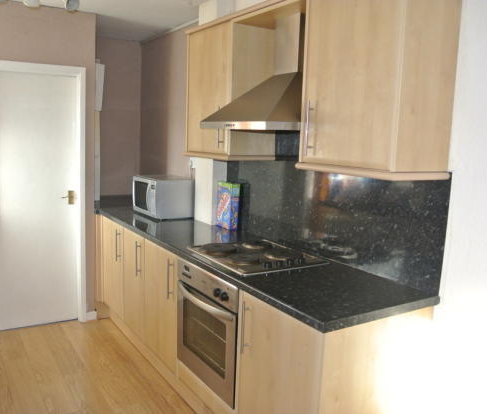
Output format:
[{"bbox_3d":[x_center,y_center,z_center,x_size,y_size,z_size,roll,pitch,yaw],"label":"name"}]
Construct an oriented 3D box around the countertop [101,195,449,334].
[{"bbox_3d":[-0.345,0.175,3.091,0.626,0.043,3.262,-3,9,-33],"label":"countertop"}]

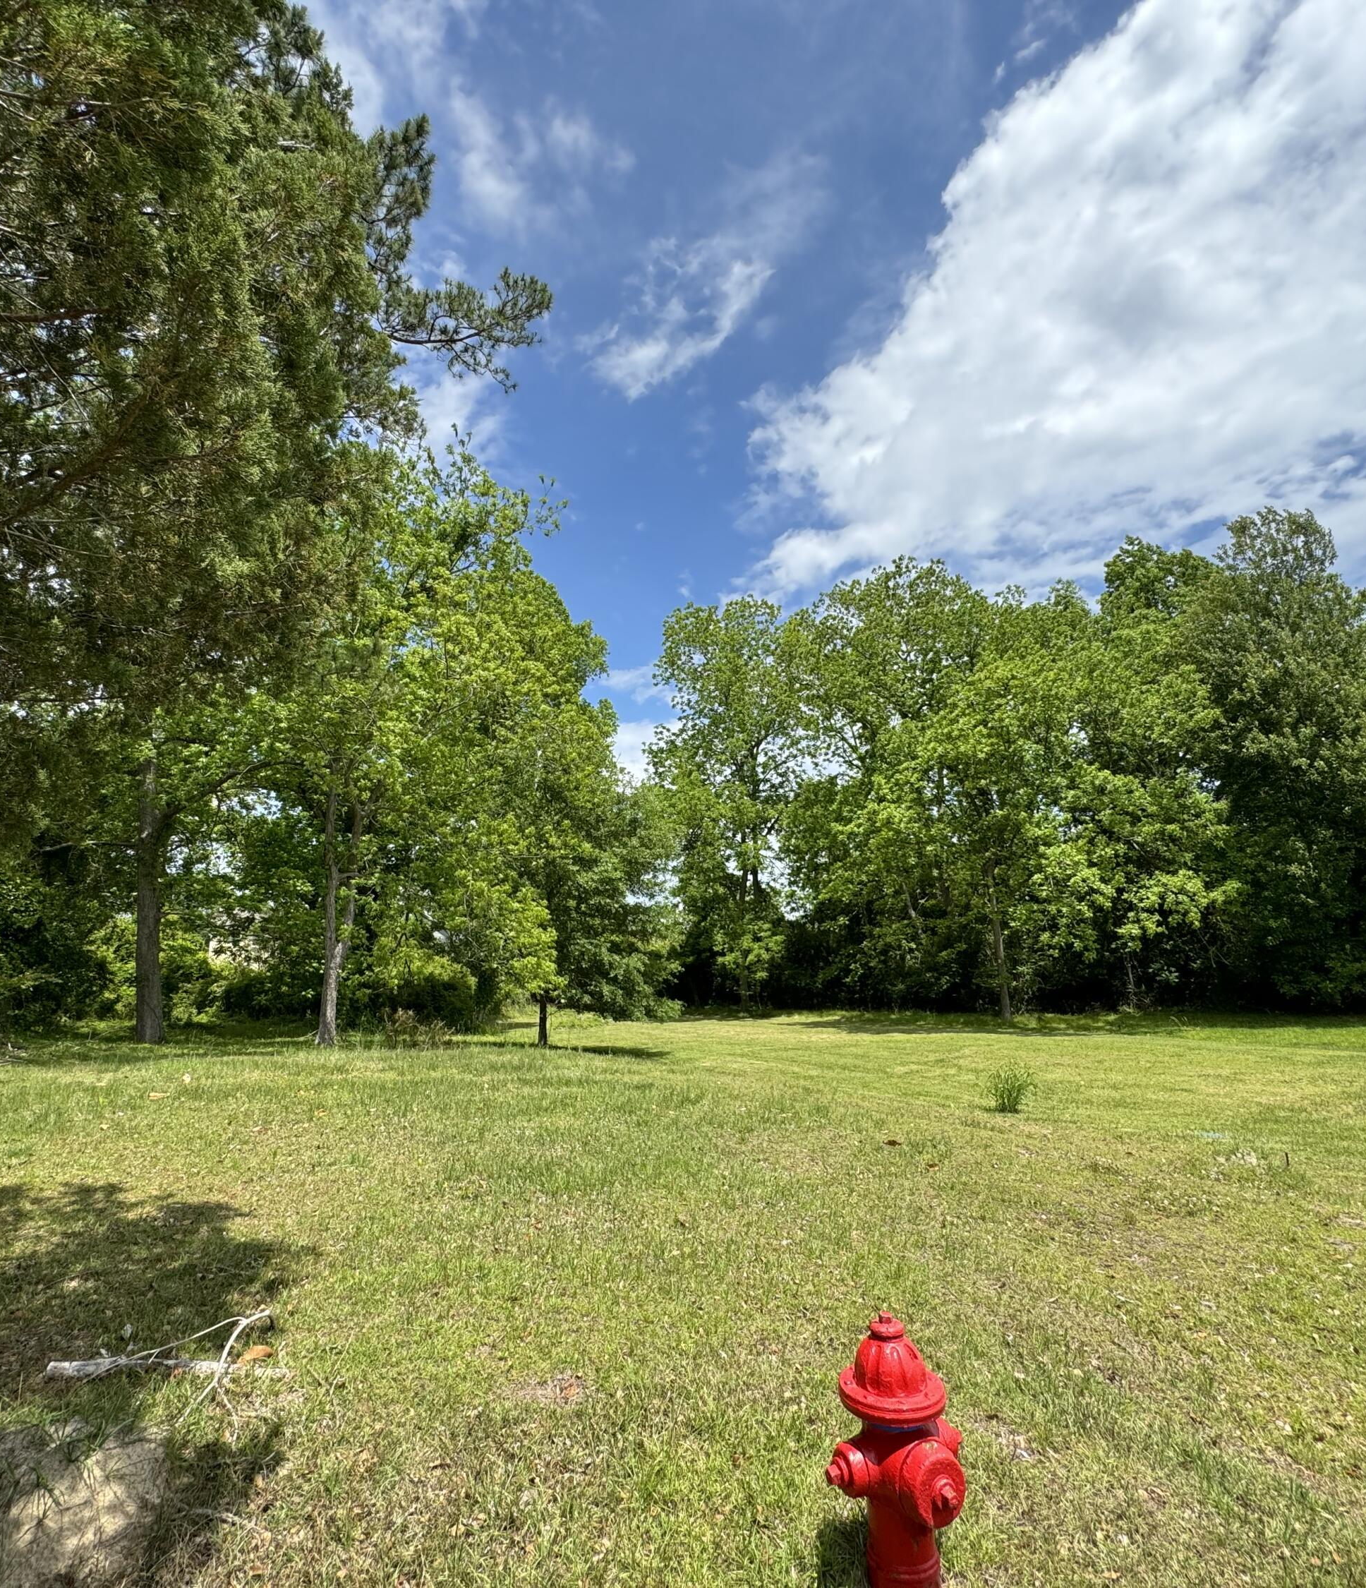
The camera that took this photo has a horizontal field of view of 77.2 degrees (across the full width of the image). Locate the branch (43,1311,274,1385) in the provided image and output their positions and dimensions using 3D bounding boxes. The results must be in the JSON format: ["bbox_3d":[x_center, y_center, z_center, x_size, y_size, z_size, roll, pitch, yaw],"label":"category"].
[{"bbox_3d":[-2.324,2.442,3.731,0.930,0.180,0.400,-2,-12,0],"label":"branch"}]

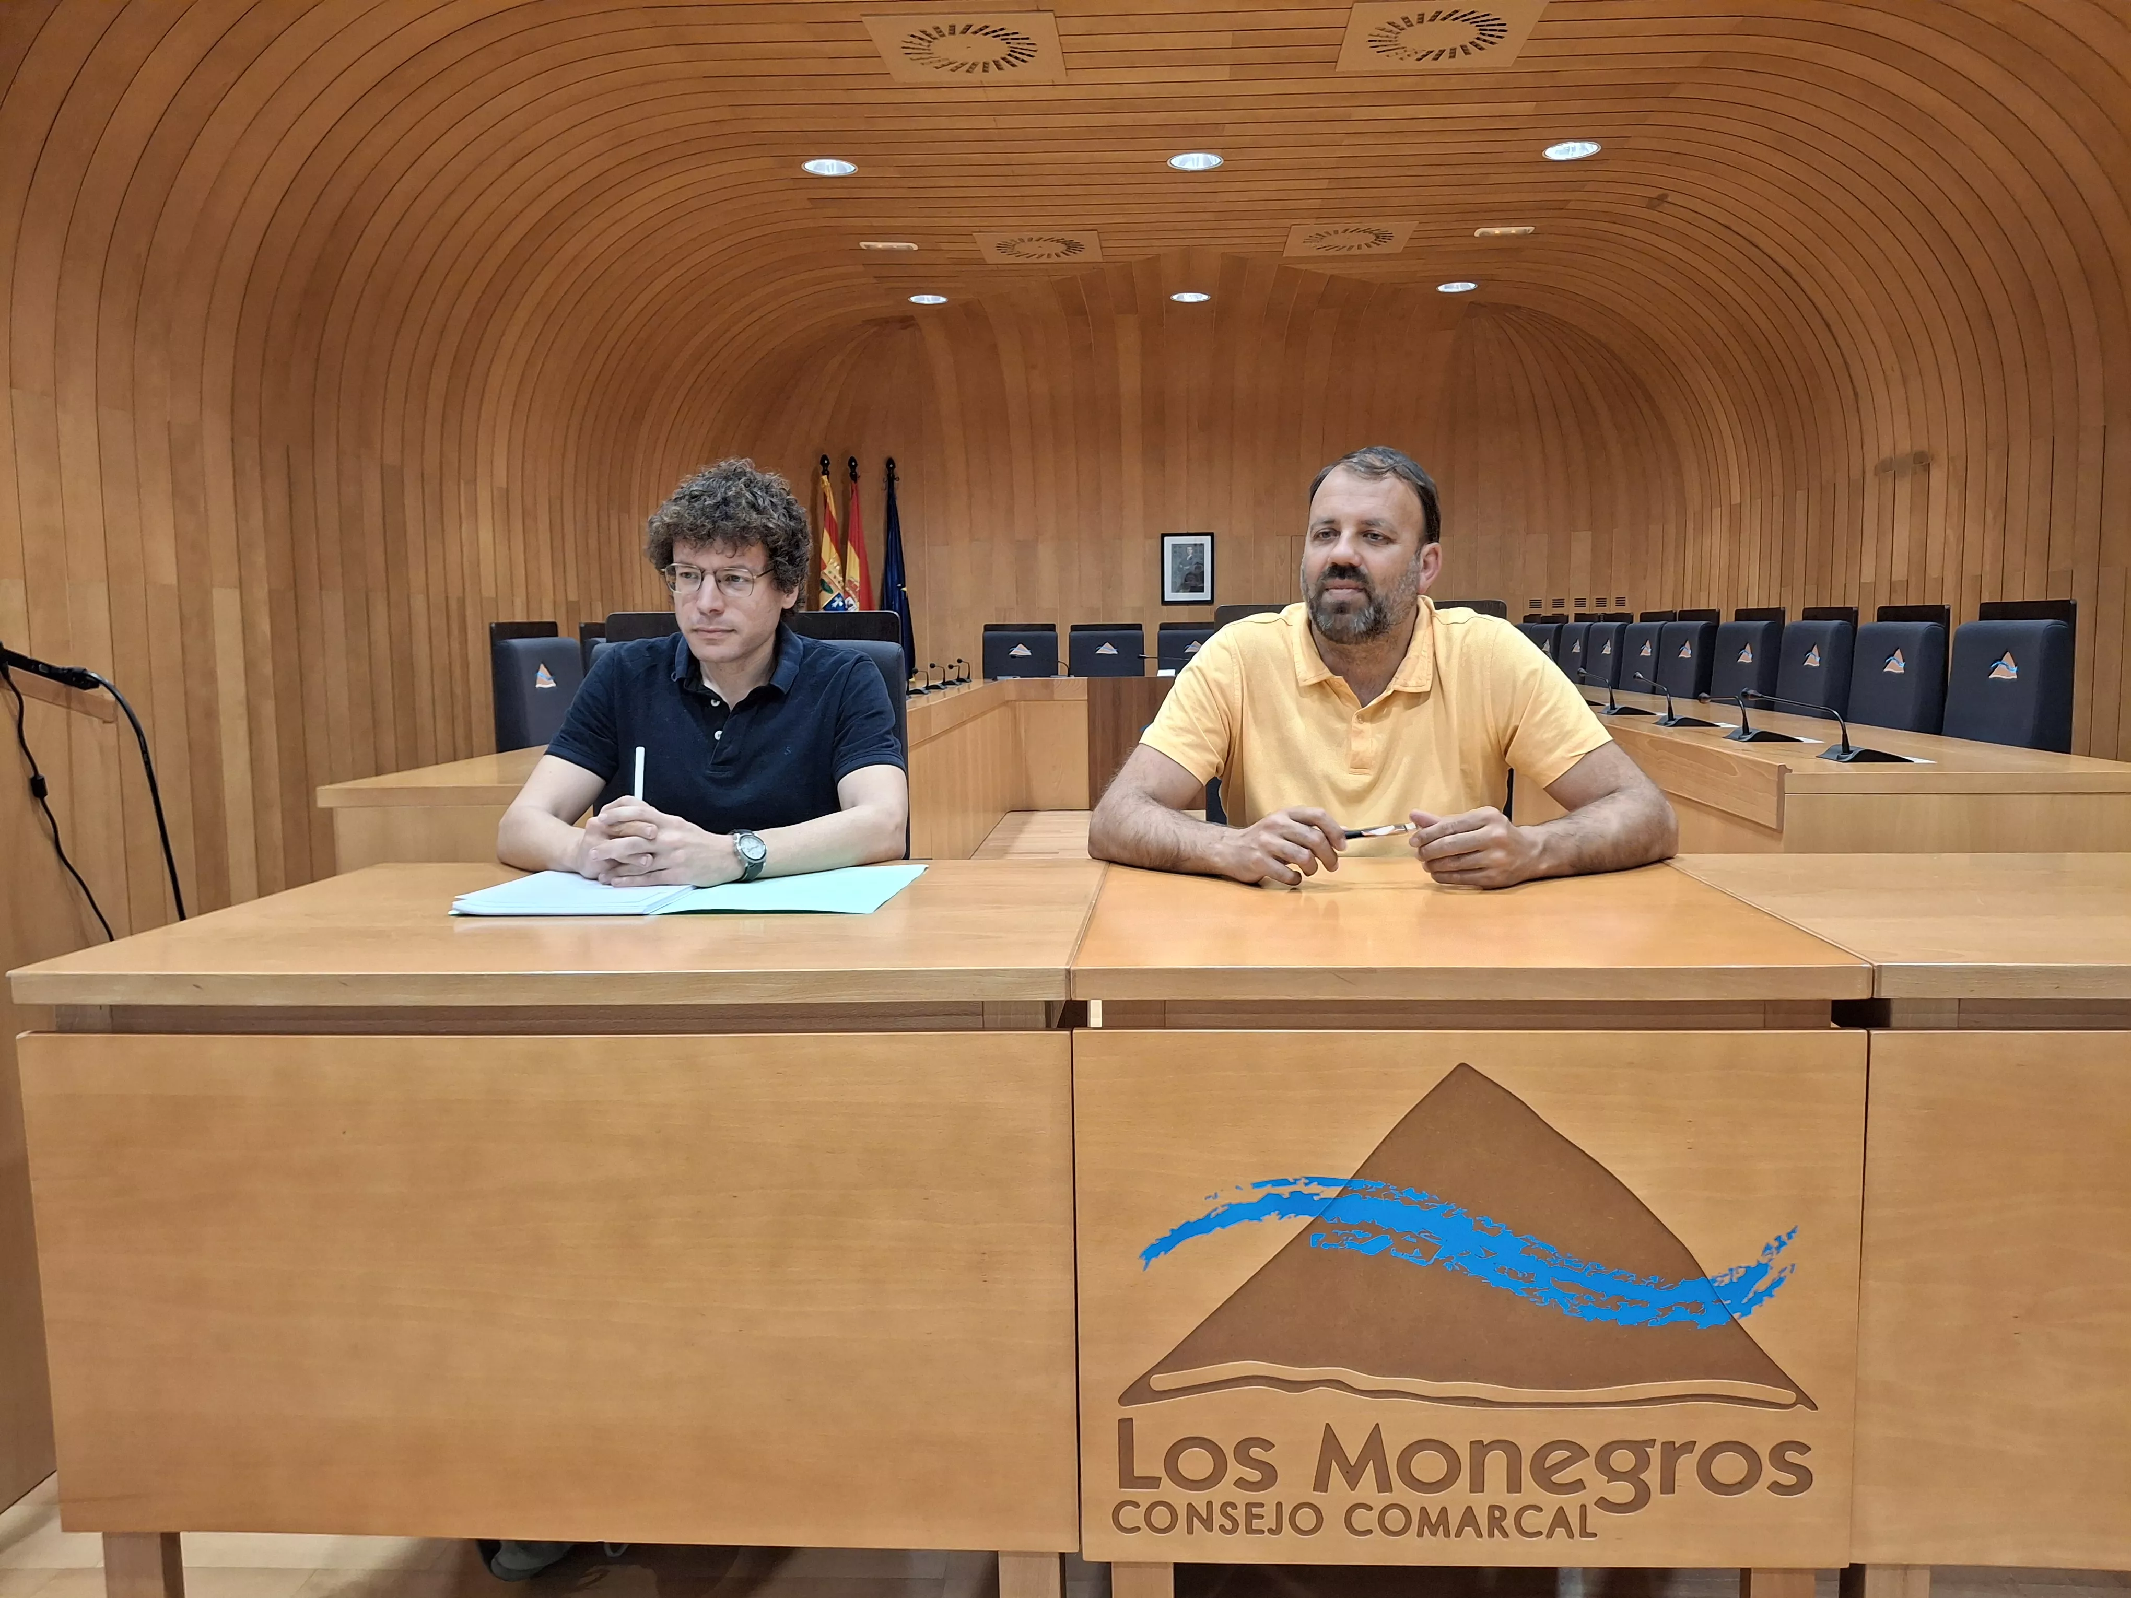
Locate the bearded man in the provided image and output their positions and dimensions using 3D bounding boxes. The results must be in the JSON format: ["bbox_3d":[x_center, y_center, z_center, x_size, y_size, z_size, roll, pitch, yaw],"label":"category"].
[{"bbox_3d":[0.391,0.198,1.949,0.717,1.270,0.720,0,6,10],"label":"bearded man"}]

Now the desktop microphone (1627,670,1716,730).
[{"bbox_3d":[1.785,-0.295,4.498,0.257,0.163,0.120,-1,6,4],"label":"desktop microphone"}]

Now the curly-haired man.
[{"bbox_3d":[-0.467,0.201,2.026,0.541,1.280,0.720,-1,6,4],"label":"curly-haired man"}]

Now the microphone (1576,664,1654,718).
[{"bbox_3d":[1.836,-0.361,5.123,0.255,0.158,0.120,-1,6,4],"label":"microphone"}]

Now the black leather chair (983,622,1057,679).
[{"bbox_3d":[-0.307,-0.579,10.079,0.490,1.080,0.580,-1,6,4],"label":"black leather chair"}]

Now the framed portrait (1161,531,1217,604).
[{"bbox_3d":[0.894,-1.672,11.200,0.386,0.524,0.030,-1,6,4],"label":"framed portrait"}]

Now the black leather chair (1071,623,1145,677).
[{"bbox_3d":[0.282,-0.585,10.040,0.490,1.080,0.580,-1,6,4],"label":"black leather chair"}]

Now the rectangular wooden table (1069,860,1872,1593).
[{"bbox_3d":[0.385,0.487,1.694,0.699,0.752,0.614,-1,6,4],"label":"rectangular wooden table"}]

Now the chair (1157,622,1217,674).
[{"bbox_3d":[0.855,-0.591,10.001,0.490,1.080,0.580,-1,6,4],"label":"chair"}]

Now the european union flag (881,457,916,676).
[{"bbox_3d":[-1.222,-1.313,11.229,0.340,2.330,0.300,-1,6,4],"label":"european union flag"}]

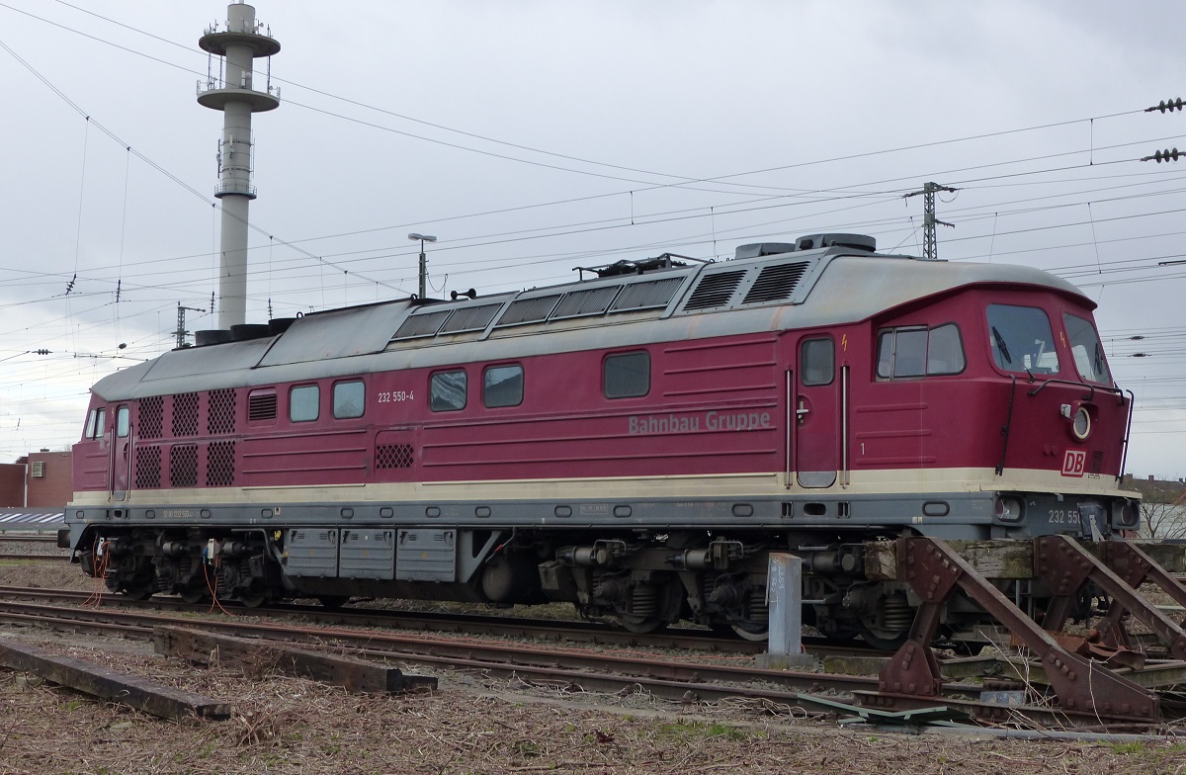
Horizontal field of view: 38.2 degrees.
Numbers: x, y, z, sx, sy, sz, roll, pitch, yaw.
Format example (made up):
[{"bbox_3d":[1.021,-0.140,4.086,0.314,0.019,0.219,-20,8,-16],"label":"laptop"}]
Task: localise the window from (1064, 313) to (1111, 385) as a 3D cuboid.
[{"bbox_3d":[5.274,-0.404,18.233,0.070,0.743,0.929,-22,-17,32],"label":"window"}]

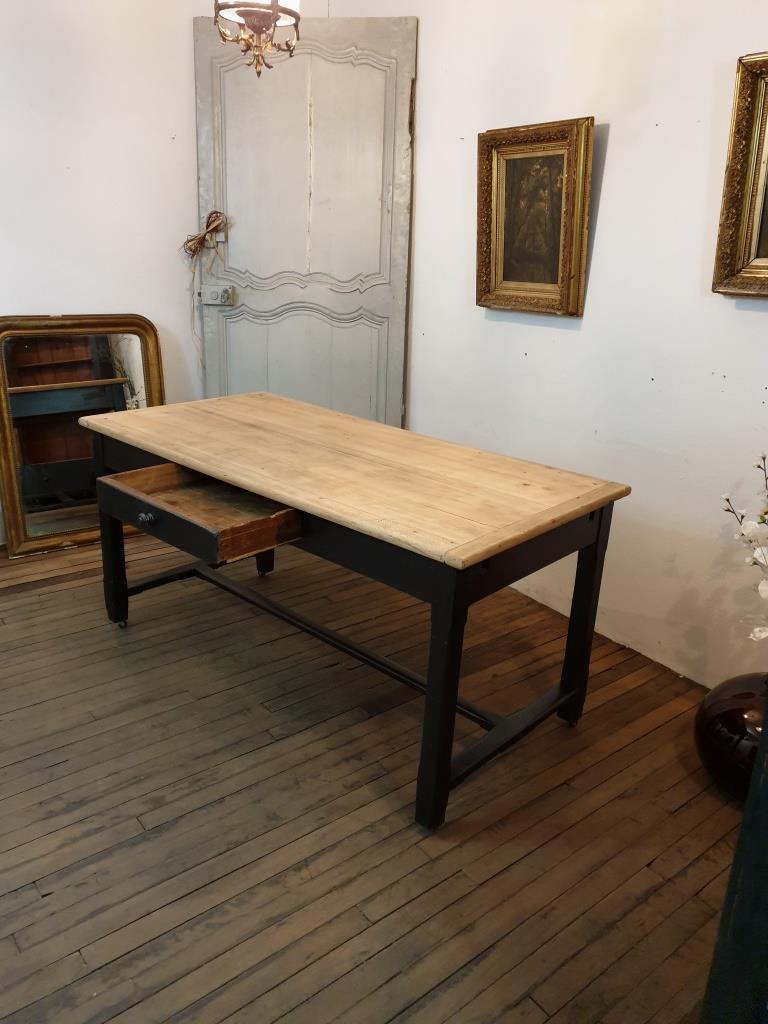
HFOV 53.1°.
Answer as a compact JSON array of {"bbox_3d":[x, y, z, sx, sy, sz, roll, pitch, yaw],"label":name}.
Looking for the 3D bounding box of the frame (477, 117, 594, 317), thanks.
[{"bbox_3d":[0.526,-1.053,2.799,0.072,0.629,0.503,-17,27,-31],"label":"frame"}]

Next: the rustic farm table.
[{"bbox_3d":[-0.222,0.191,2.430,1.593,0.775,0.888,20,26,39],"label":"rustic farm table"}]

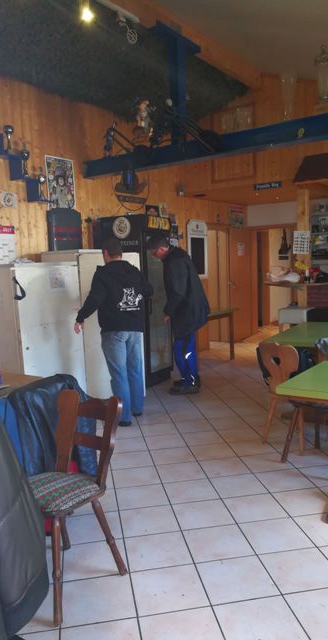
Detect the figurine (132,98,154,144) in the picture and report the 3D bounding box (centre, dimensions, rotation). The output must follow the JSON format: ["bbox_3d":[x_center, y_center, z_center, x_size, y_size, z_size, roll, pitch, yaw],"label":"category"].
[{"bbox_3d":[-0.237,-2.239,5.672,0.220,0.470,0.230,3,8,43],"label":"figurine"}]

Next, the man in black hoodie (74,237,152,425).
[{"bbox_3d":[-0.462,0.093,4.660,0.600,1.690,0.450,-5,6,-28],"label":"man in black hoodie"}]

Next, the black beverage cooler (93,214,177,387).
[{"bbox_3d":[-0.334,-0.244,6.344,0.660,2.040,0.610,2,7,35],"label":"black beverage cooler"}]

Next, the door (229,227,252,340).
[{"bbox_3d":[1.525,-0.671,9.799,0.080,2.070,0.900,2,7,35],"label":"door"}]

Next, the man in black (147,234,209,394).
[{"bbox_3d":[0.145,-0.087,5.780,0.620,1.760,0.480,-1,6,13],"label":"man in black"}]

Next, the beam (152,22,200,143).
[{"bbox_3d":[0.201,-2.476,5.368,0.190,1.120,0.720,2,7,35],"label":"beam"}]

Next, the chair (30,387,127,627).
[{"bbox_3d":[-0.457,0.781,2.244,0.430,0.820,0.520,2,7,35],"label":"chair"}]

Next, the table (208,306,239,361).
[{"bbox_3d":[0.504,0.257,7.465,0.800,0.760,1.200,2,7,35],"label":"table"}]

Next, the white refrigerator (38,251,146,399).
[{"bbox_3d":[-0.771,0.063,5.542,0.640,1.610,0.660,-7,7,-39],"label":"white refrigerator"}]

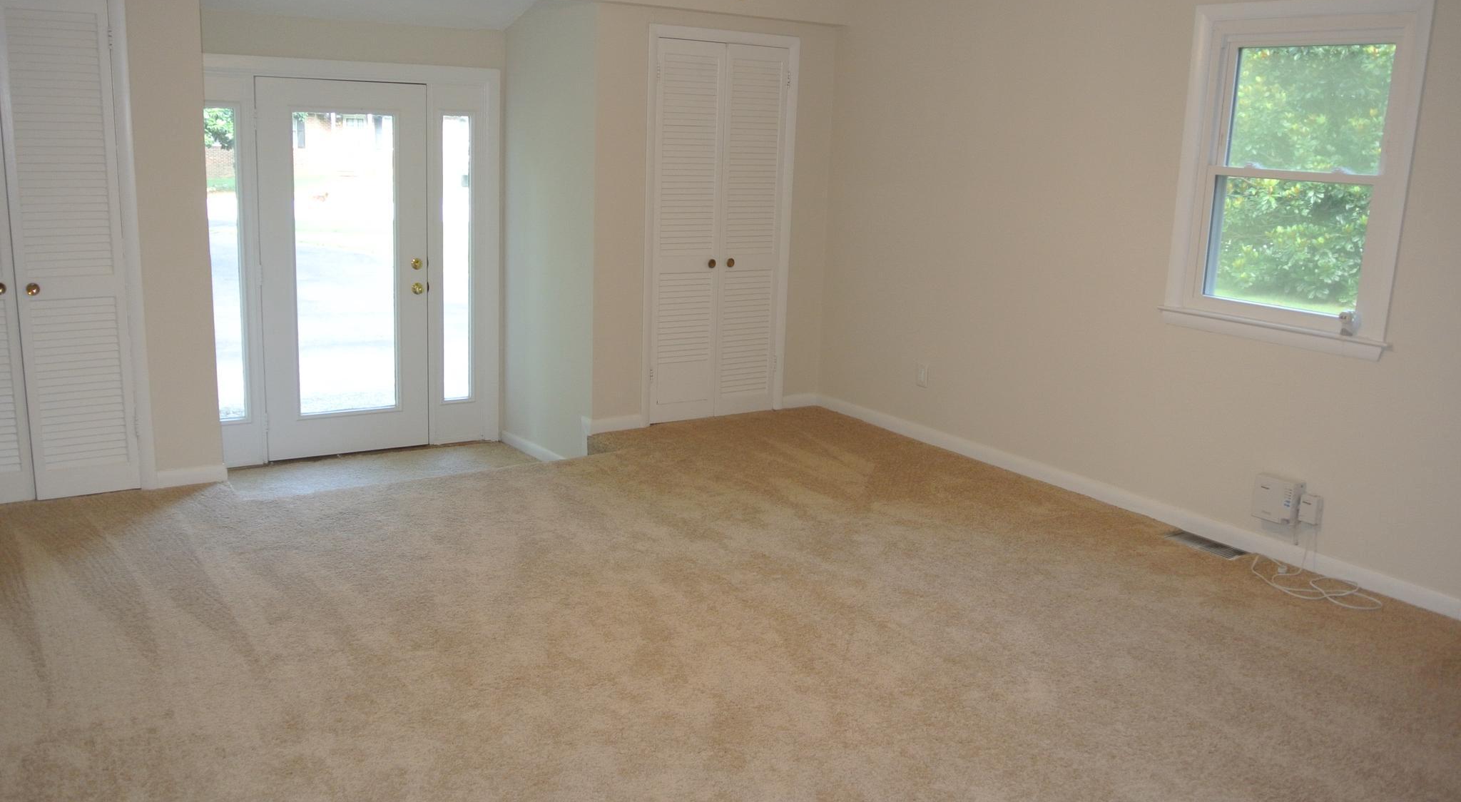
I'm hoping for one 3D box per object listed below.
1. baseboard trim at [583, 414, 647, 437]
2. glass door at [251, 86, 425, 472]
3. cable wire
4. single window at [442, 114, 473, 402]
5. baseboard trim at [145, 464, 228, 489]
[{"bbox_3d":[-0.602,0.120,6.248,0.325,0.082,0.022,-7,16,-34],"label":"baseboard trim"},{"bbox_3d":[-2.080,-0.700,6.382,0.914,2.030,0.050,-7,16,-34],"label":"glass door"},{"bbox_3d":[2.182,0.609,4.424,0.290,0.160,0.560,-7,16,-34],"label":"cable wire"},{"bbox_3d":[-1.572,-0.798,6.723,0.185,1.640,0.045,-7,16,-34],"label":"single window"},{"bbox_3d":[-2.315,0.325,5.067,0.310,0.082,0.020,-7,16,-34],"label":"baseboard trim"}]

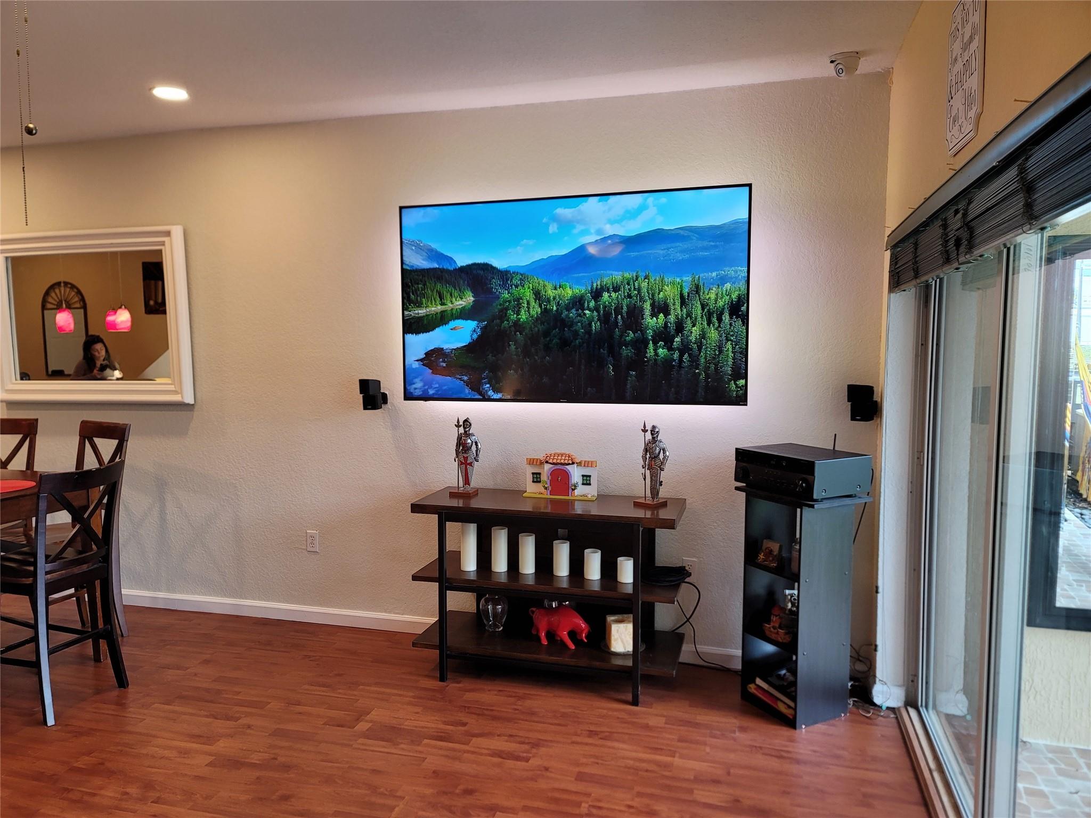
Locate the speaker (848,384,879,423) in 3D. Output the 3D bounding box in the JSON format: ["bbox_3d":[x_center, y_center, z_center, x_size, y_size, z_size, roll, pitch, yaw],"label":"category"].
[{"bbox_3d":[1.357,-0.024,3.372,0.092,0.158,0.125,4,6,42],"label":"speaker"}]

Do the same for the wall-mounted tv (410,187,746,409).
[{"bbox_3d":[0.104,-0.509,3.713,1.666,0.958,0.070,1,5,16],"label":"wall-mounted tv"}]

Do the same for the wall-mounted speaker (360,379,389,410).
[{"bbox_3d":[-0.873,-0.071,4.003,0.092,0.158,0.130,2,5,22],"label":"wall-mounted speaker"}]

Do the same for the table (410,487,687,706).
[{"bbox_3d":[0.022,0.820,3.598,1.178,0.805,0.424,1,5,16],"label":"table"}]

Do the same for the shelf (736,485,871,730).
[{"bbox_3d":[1.050,0.793,3.268,0.317,0.909,0.443,-3,5,-27],"label":"shelf"}]

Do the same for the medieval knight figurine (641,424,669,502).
[{"bbox_3d":[0.469,0.239,3.463,0.113,0.358,0.098,4,6,38],"label":"medieval knight figurine"}]

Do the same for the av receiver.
[{"bbox_3d":[1.053,0.258,3.246,0.315,0.162,0.437,-3,5,-27],"label":"av receiver"}]

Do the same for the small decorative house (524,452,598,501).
[{"bbox_3d":[0.071,0.307,3.644,0.335,0.210,0.078,1,5,15],"label":"small decorative house"}]

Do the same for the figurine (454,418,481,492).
[{"bbox_3d":[-0.382,0.222,3.724,0.113,0.356,0.098,2,5,20],"label":"figurine"}]

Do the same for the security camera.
[{"bbox_3d":[1.186,-1.353,3.126,0.116,0.088,0.116,5,7,45],"label":"security camera"}]

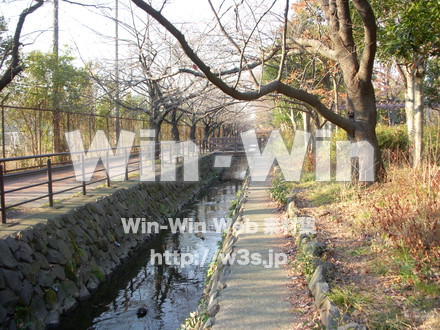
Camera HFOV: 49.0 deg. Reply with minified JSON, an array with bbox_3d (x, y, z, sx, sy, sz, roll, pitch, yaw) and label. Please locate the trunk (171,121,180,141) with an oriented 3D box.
[{"bbox_3d":[-3.363,-2.192,36.500,0.680,2.350,0.620,0,4,0],"label":"trunk"}]

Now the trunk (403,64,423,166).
[{"bbox_3d":[6.400,-1.560,16.000,0.680,3.500,0.520,2,4,22],"label":"trunk"}]

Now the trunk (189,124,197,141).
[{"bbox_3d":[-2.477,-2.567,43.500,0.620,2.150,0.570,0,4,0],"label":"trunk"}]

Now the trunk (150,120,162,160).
[{"bbox_3d":[-3.892,-1.501,29.600,0.730,2.500,0.620,0,4,0],"label":"trunk"}]

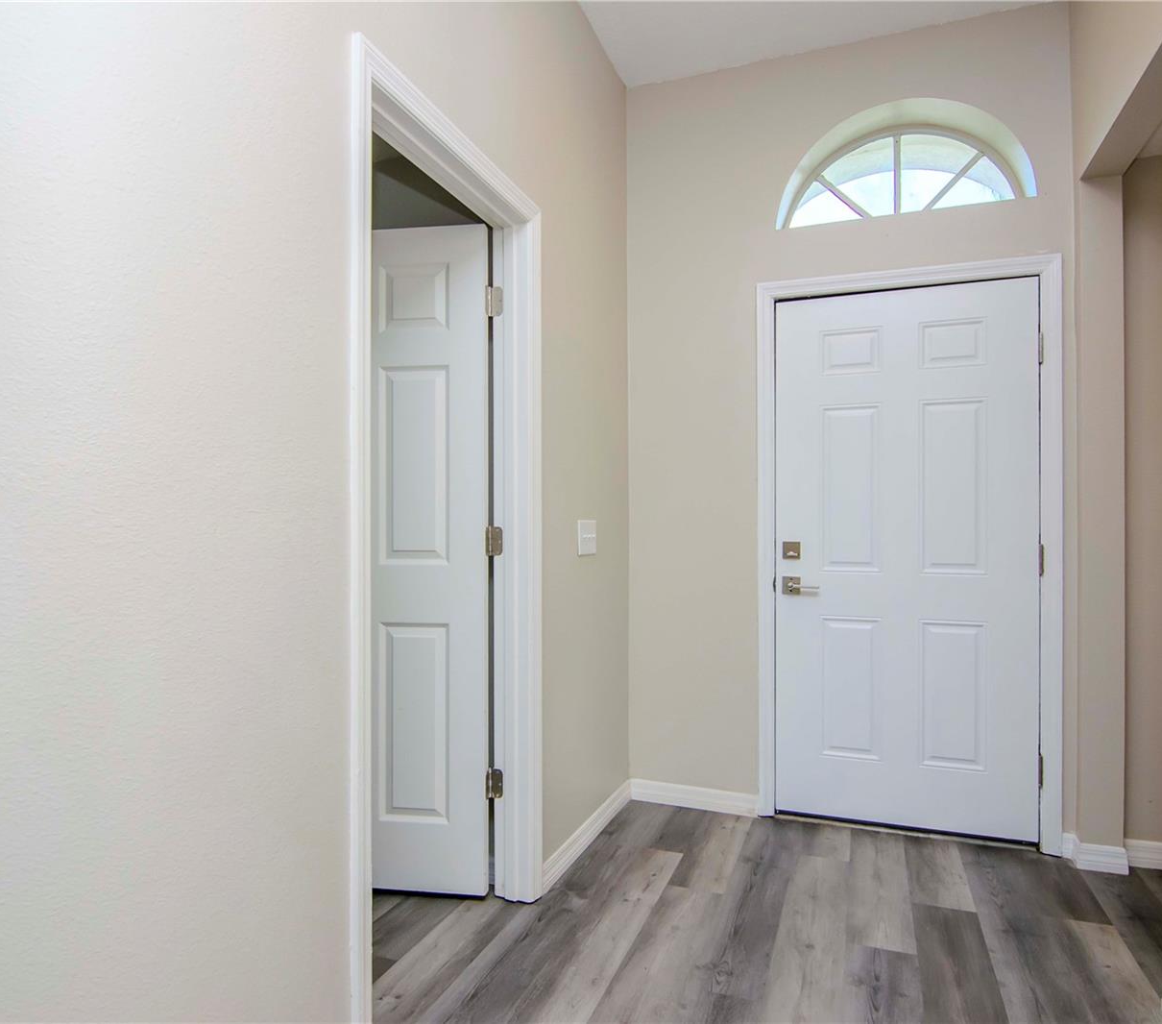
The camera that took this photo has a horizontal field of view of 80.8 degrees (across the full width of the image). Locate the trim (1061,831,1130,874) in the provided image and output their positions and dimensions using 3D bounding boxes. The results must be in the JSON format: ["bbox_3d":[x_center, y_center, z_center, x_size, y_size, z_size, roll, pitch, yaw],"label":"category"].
[{"bbox_3d":[1.734,1.148,2.306,0.165,0.092,0.078,0,-1,18],"label":"trim"}]

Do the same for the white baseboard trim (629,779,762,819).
[{"bbox_3d":[0.450,1.152,2.771,0.524,0.092,0.016,0,-1,18],"label":"white baseboard trim"}]

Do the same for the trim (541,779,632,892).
[{"bbox_3d":[0.033,1.149,2.480,0.016,0.092,0.801,0,-1,23],"label":"trim"}]

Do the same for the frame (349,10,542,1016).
[{"bbox_3d":[-0.337,0.122,1.763,0.135,2.130,0.827,0,-1,23],"label":"frame"}]

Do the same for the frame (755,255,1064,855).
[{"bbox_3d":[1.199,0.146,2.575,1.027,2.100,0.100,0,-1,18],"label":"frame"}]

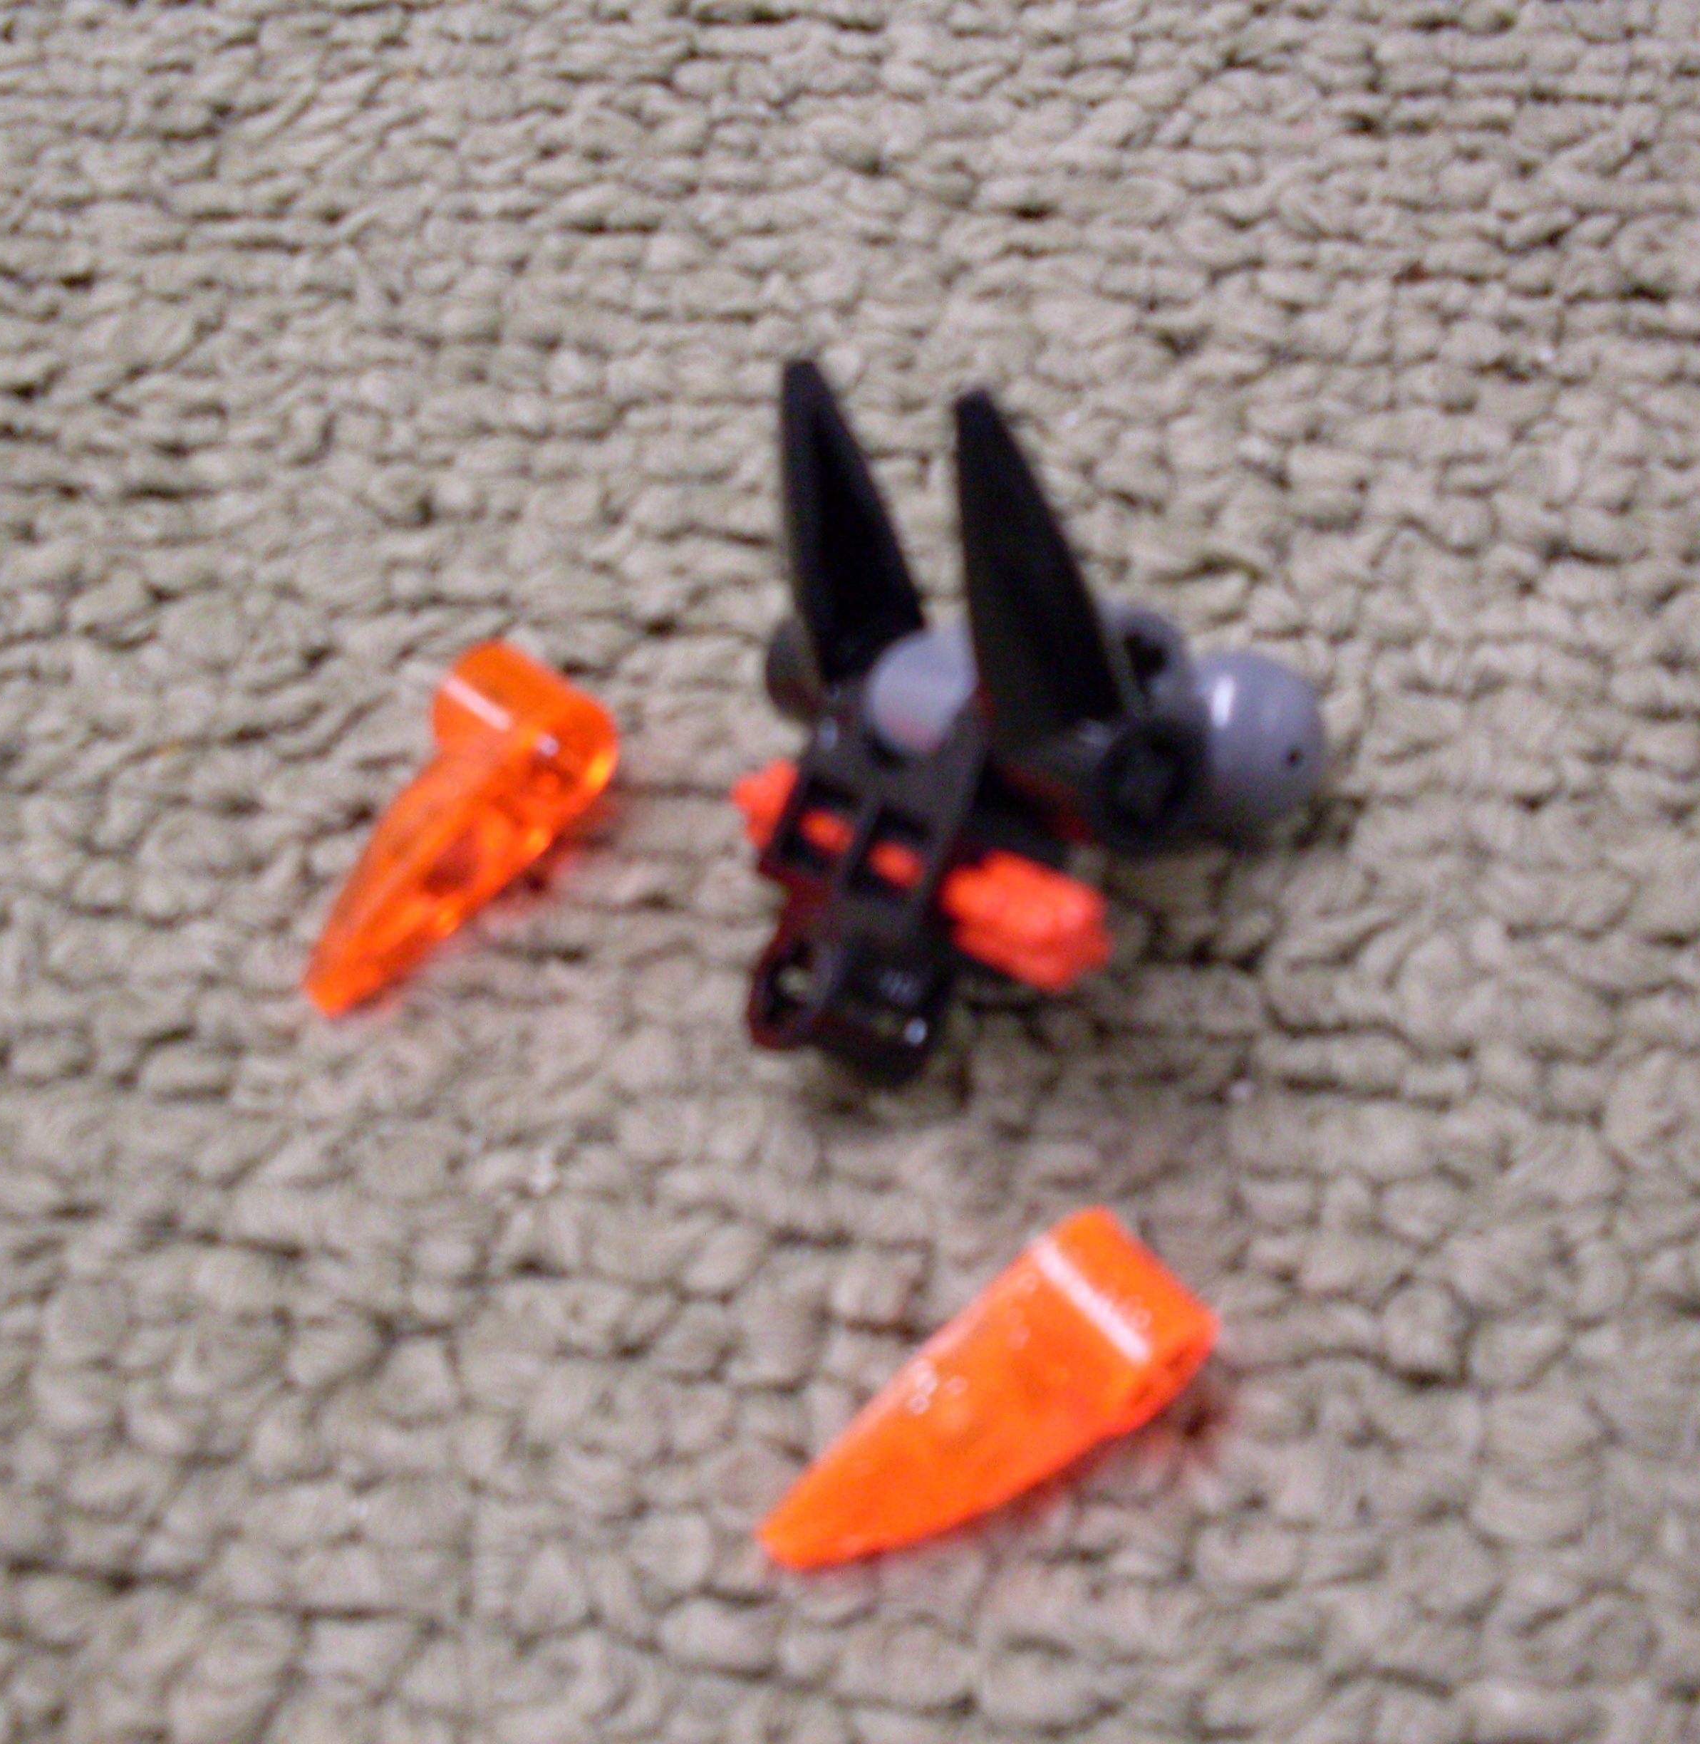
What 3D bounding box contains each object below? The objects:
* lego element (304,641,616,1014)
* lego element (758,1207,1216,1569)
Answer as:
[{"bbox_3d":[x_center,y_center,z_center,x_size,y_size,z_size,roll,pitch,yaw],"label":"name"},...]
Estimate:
[{"bbox_3d":[-0.024,-0.002,0.148,0.008,0.008,0.024,26,62,15],"label":"lego element"},{"bbox_3d":[0.007,0.027,0.130,0.024,0.008,0.008,-33,64,-19],"label":"lego element"}]

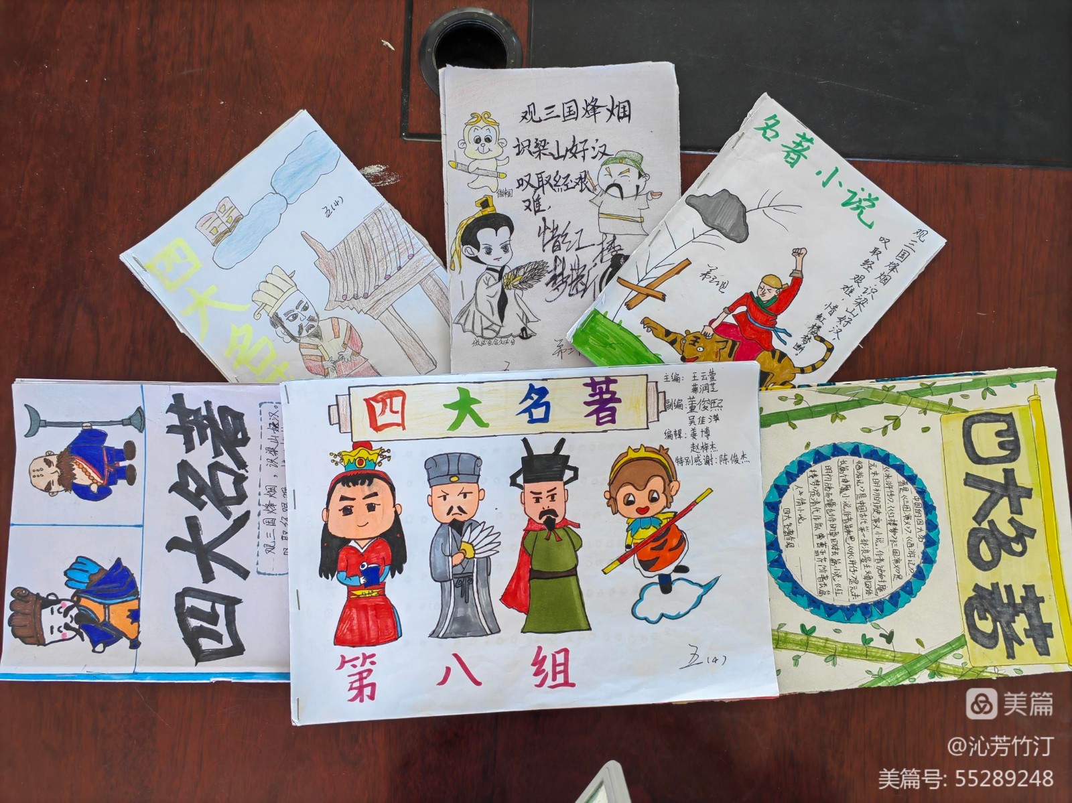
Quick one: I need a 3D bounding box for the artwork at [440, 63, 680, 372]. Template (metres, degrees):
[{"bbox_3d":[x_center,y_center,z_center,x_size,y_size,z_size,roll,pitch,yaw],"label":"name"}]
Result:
[{"bbox_3d":[0.018,-0.110,0.532,0.152,0.006,0.207,-2,87,-1],"label":"artwork"}]

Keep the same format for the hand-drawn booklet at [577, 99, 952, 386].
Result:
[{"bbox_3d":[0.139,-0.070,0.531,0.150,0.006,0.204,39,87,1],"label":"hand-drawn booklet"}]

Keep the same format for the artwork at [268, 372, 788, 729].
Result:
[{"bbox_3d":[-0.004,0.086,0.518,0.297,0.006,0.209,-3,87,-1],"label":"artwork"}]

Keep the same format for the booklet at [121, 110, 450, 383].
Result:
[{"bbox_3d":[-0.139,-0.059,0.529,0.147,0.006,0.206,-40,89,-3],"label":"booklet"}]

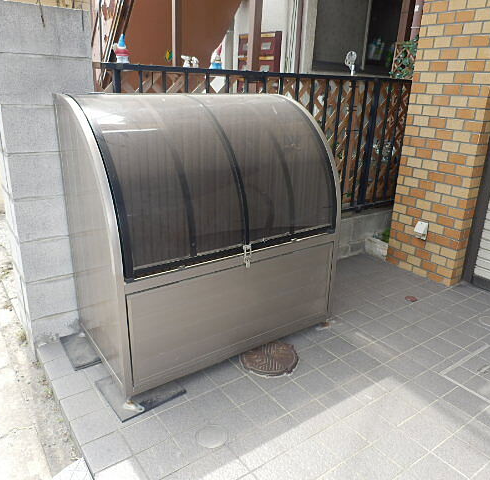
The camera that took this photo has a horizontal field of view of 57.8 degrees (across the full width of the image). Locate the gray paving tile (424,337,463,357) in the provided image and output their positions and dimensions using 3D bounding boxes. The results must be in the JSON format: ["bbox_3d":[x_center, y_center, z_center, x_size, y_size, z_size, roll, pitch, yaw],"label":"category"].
[{"bbox_3d":[1.018,0.558,2.299,0.145,0.015,0.145,-13,24,-33],"label":"gray paving tile"}]

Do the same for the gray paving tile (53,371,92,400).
[{"bbox_3d":[-0.765,0.647,1.964,0.136,0.015,0.145,-13,24,-33],"label":"gray paving tile"}]

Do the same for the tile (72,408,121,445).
[{"bbox_3d":[-0.591,0.732,1.735,0.136,0.015,0.145,-13,24,-33],"label":"tile"}]

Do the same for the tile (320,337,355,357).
[{"bbox_3d":[0.475,0.552,2.273,0.147,0.012,0.147,-12,24,-34],"label":"tile"}]

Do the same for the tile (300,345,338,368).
[{"bbox_3d":[0.356,0.580,2.189,0.147,0.012,0.147,-12,24,-34],"label":"tile"}]

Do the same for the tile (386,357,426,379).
[{"bbox_3d":[0.774,0.613,2.125,0.146,0.016,0.146,-13,23,-33],"label":"tile"}]

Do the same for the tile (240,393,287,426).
[{"bbox_3d":[0.075,0.707,1.837,0.145,0.015,0.145,-13,24,-33],"label":"tile"}]

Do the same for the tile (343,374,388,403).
[{"bbox_3d":[0.529,0.668,1.969,0.147,0.020,0.147,-12,23,-33],"label":"tile"}]

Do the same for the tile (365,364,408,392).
[{"bbox_3d":[0.649,0.639,2.043,0.147,0.012,0.147,-12,24,-34],"label":"tile"}]

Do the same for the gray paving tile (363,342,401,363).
[{"bbox_3d":[0.685,0.570,2.239,0.147,0.012,0.147,-12,24,-34],"label":"gray paving tile"}]

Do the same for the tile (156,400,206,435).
[{"bbox_3d":[-0.257,0.720,1.788,0.147,0.020,0.147,-12,23,-33],"label":"tile"}]

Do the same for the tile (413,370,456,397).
[{"bbox_3d":[0.860,0.655,2.019,0.145,0.015,0.145,-13,24,-33],"label":"tile"}]

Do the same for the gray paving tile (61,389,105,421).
[{"bbox_3d":[-0.671,0.682,1.832,0.147,0.012,0.147,-12,24,-34],"label":"gray paving tile"}]

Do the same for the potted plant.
[{"bbox_3d":[1.151,-0.007,3.546,0.300,0.230,0.220,-12,23,-33],"label":"potted plant"}]

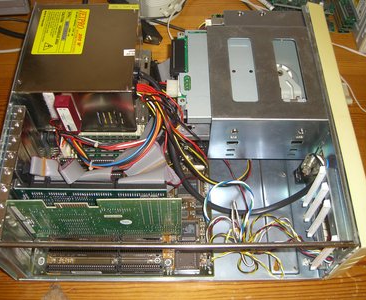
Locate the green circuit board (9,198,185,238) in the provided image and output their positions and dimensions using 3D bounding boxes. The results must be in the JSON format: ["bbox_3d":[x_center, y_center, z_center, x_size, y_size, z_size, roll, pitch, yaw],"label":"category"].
[{"bbox_3d":[-0.092,0.076,0.499,0.181,0.105,0.012,0,59,-1],"label":"green circuit board"}]

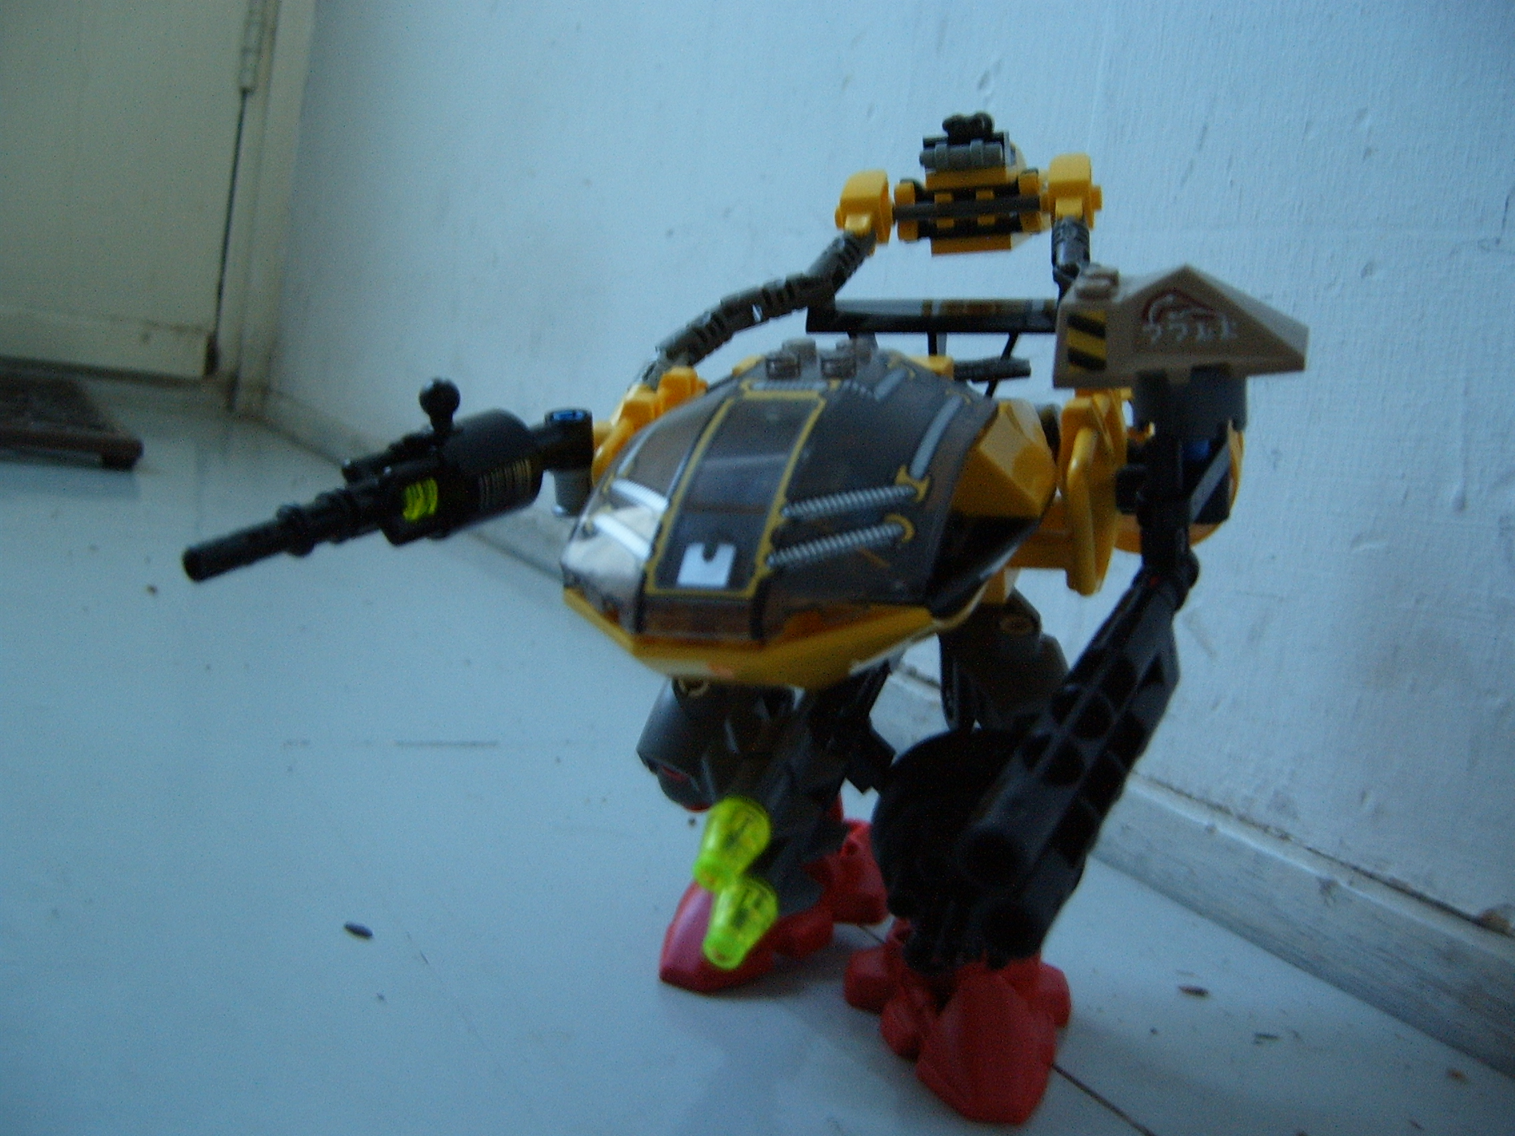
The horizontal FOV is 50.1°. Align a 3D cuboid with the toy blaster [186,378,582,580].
[{"bbox_3d":[-0.055,-0.013,0.245,0.062,0.024,0.018,-20,21,-32],"label":"toy blaster"}]

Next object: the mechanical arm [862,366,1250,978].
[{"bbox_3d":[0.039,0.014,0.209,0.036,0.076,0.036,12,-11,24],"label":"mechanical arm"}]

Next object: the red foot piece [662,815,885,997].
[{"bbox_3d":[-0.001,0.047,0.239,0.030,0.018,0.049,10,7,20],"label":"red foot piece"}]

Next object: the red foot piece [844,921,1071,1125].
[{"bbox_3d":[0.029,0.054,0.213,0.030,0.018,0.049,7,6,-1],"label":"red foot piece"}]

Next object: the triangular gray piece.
[{"bbox_3d":[0.057,-0.032,0.218,0.032,0.013,0.016,-1,19,16],"label":"triangular gray piece"}]

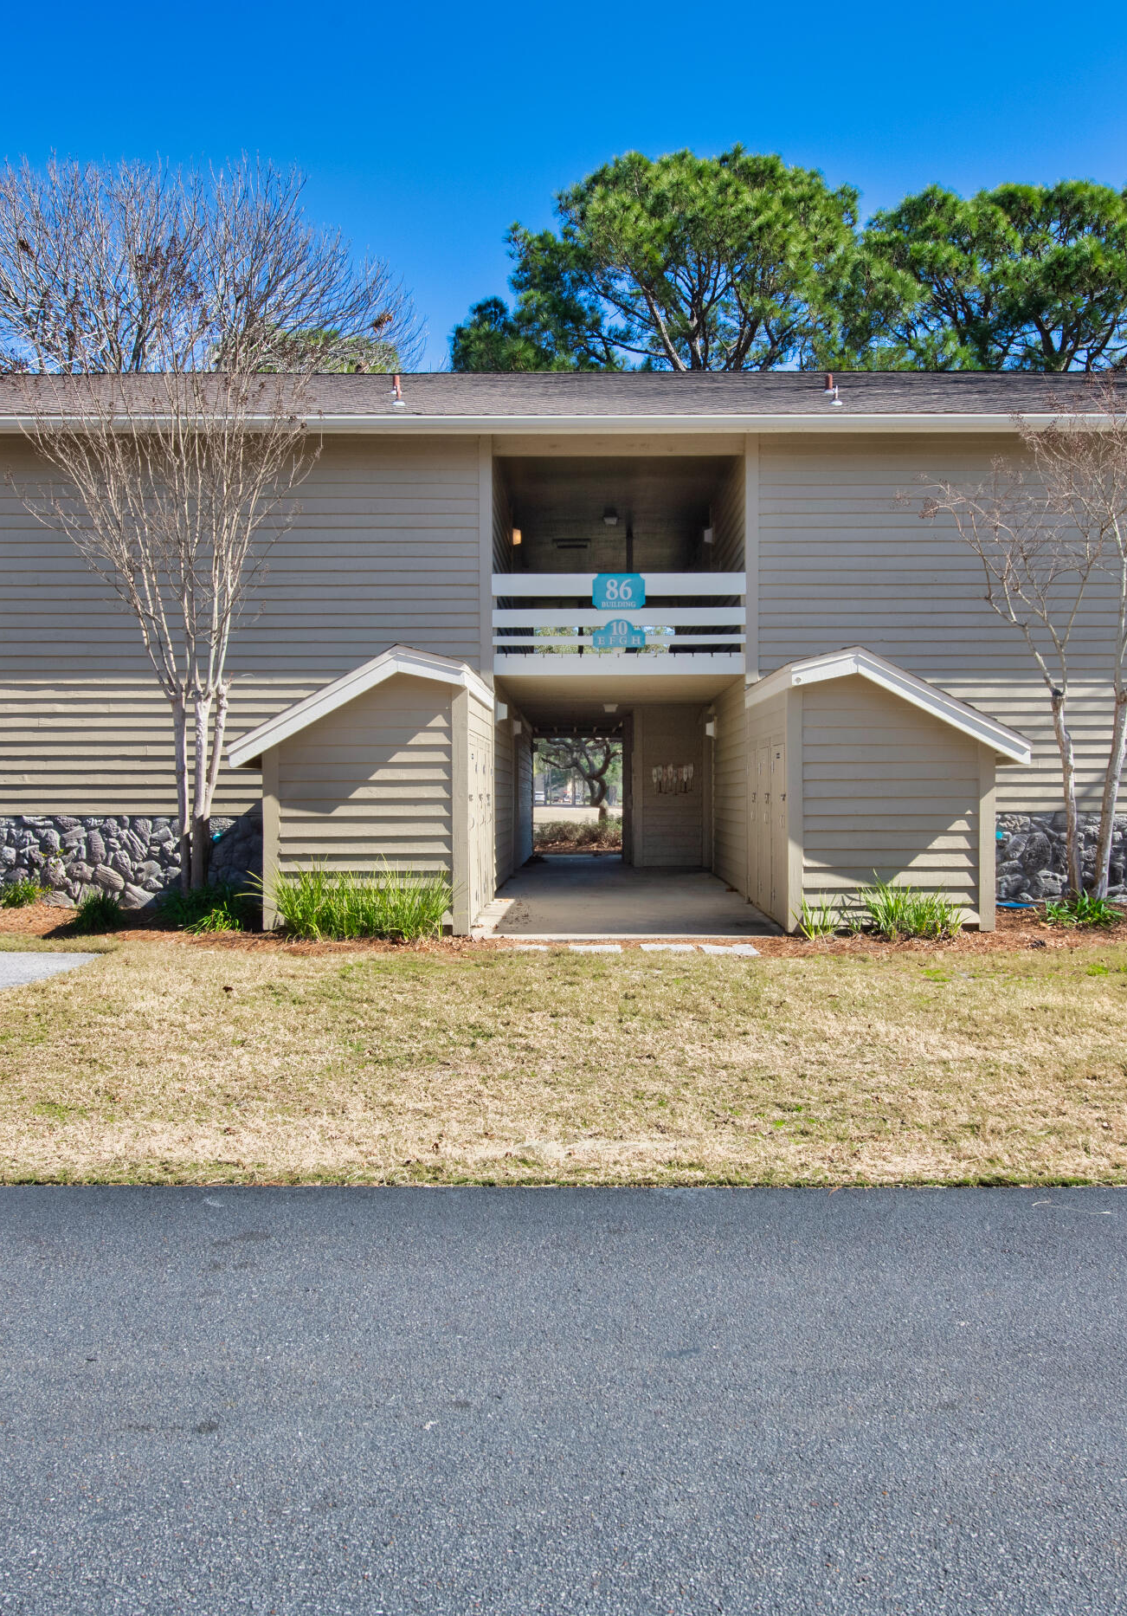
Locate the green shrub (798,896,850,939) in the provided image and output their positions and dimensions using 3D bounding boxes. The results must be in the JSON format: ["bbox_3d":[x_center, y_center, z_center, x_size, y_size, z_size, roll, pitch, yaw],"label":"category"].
[{"bbox_3d":[2.300,0.966,11.250,0.450,0.370,0.400,0,0,0],"label":"green shrub"}]

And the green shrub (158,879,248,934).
[{"bbox_3d":[-3.530,0.960,12.500,0.900,0.480,0.800,0,0,0],"label":"green shrub"}]

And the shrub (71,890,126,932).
[{"bbox_3d":[-4.510,0.990,12.400,0.540,0.410,0.500,0,0,0],"label":"shrub"}]

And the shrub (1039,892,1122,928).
[{"bbox_3d":[5.040,0.990,12.500,0.820,0.380,0.650,0,0,0],"label":"shrub"}]

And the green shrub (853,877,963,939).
[{"bbox_3d":[3.030,0.883,11.250,0.950,0.530,0.500,0,0,0],"label":"green shrub"}]

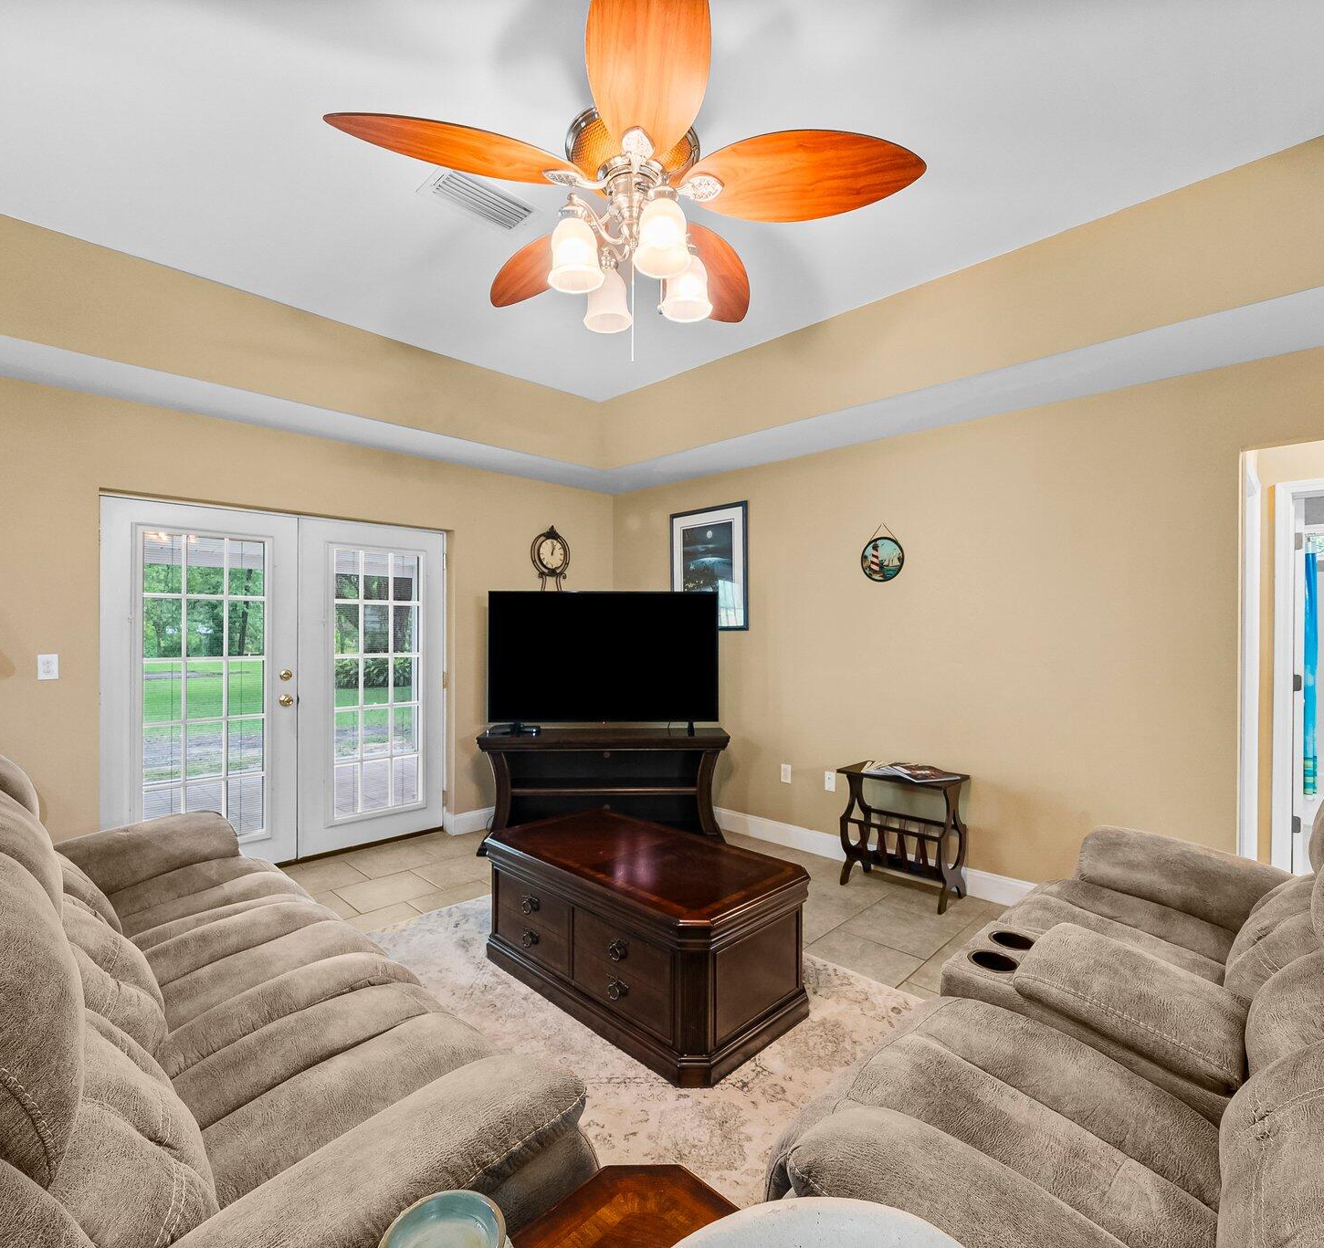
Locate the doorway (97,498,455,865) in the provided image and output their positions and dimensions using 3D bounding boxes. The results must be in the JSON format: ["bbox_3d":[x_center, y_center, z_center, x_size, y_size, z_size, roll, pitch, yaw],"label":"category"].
[{"bbox_3d":[-2.130,0.383,3.689,0.070,2.015,1.775,1,1,45],"label":"doorway"}]

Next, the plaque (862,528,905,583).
[{"bbox_3d":[1.257,-0.402,3.580,0.263,0.323,0.020,1,1,45],"label":"plaque"}]

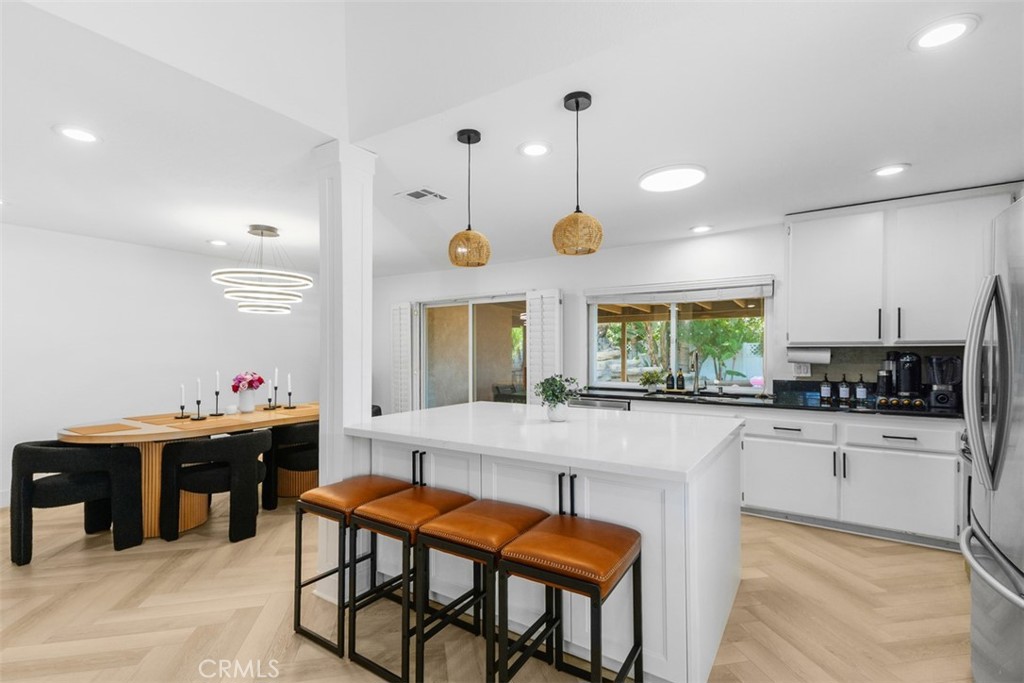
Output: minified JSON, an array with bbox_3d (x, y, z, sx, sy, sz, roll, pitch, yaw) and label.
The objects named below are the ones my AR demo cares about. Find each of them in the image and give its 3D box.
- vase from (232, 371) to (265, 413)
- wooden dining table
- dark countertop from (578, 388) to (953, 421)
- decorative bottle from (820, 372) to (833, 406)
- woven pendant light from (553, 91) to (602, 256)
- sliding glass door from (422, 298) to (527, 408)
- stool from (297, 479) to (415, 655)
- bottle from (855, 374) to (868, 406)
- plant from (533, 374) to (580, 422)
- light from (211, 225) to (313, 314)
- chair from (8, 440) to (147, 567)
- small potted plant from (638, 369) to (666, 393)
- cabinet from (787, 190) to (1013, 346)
[{"bbox_3d":[-2.513,0.471,4.335,0.290,0.390,0.290,-1,-2,34],"label":"vase"},{"bbox_3d":[-2.430,1.041,4.137,1.130,0.760,2.480,-1,-2,34],"label":"wooden dining table"},{"bbox_3d":[1.901,0.480,3.723,2.930,0.045,0.640,-1,-1,32],"label":"dark countertop"},{"bbox_3d":[2.575,0.368,3.721,0.085,0.230,0.085,-1,-2,34],"label":"decorative bottle"},{"bbox_3d":[0.292,-0.743,2.030,0.225,0.690,0.225,0,-1,0],"label":"woven pendant light"},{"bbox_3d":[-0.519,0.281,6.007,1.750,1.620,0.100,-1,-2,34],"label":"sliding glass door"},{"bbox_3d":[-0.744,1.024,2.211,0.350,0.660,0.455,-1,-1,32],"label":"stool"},{"bbox_3d":[2.580,0.352,3.360,0.080,0.212,0.080,-1,-1,32],"label":"bottle"},{"bbox_3d":[0.265,0.330,2.653,0.270,0.270,0.270,0,-1,0],"label":"plant"},{"bbox_3d":[-2.242,-0.651,4.105,0.800,0.749,0.800,-1,-1,32],"label":"light"},{"bbox_3d":[-2.961,1.027,3.086,0.640,0.740,0.600,-1,-2,34],"label":"chair"},{"bbox_3d":[1.283,0.367,4.180,0.225,0.215,0.225,-1,-1,32],"label":"small potted plant"},{"bbox_3d":[2.895,-0.503,3.515,1.310,1.080,0.330,-1,-2,34],"label":"cabinet"}]

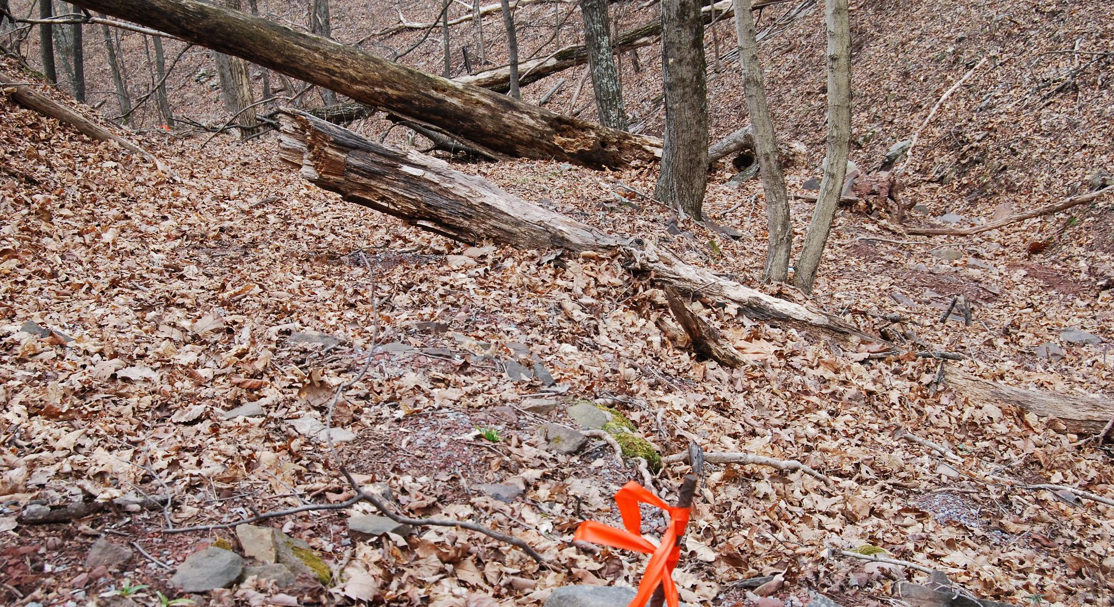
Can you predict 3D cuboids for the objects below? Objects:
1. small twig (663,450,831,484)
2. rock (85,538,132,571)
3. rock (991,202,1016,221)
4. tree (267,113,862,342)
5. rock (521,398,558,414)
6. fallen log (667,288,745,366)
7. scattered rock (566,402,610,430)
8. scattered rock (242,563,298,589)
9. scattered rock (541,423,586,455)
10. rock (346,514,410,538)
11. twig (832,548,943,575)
[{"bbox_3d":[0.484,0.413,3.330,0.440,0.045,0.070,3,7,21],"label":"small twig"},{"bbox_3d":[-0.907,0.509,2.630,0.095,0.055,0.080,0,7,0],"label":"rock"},{"bbox_3d":[4.118,-0.847,12.000,0.220,0.170,0.180,0,7,0],"label":"rock"},{"bbox_3d":[-0.057,-0.379,6.075,3.083,0.360,0.340,20,16,26],"label":"tree"},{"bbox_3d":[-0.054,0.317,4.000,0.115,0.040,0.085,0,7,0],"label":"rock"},{"bbox_3d":[0.553,0.081,4.975,0.090,0.100,0.490,-4,32,-27],"label":"fallen log"},{"bbox_3d":[0.085,0.319,3.680,0.120,0.050,0.100,-1,7,0],"label":"scattered rock"},{"bbox_3d":[-0.563,0.535,2.550,0.098,0.040,0.070,-1,7,0],"label":"scattered rock"},{"bbox_3d":[0.017,0.359,3.440,0.118,0.060,0.090,1,7,15],"label":"scattered rock"},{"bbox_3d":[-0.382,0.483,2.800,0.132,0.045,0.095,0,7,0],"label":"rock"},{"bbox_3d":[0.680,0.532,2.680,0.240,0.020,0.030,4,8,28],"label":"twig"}]

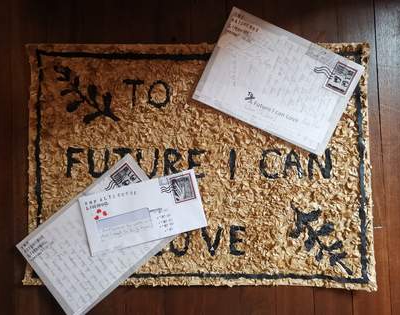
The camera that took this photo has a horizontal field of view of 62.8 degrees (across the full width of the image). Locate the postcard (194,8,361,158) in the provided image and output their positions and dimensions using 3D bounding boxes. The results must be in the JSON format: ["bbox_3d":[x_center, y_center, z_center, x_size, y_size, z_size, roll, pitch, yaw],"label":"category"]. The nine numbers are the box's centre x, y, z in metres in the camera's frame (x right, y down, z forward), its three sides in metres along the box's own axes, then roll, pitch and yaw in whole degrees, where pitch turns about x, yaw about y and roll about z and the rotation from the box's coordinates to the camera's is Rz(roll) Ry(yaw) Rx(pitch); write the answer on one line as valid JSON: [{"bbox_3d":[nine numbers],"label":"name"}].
[{"bbox_3d":[0.143,-0.137,0.595,0.260,0.005,0.178,25,90,1],"label":"postcard"}]

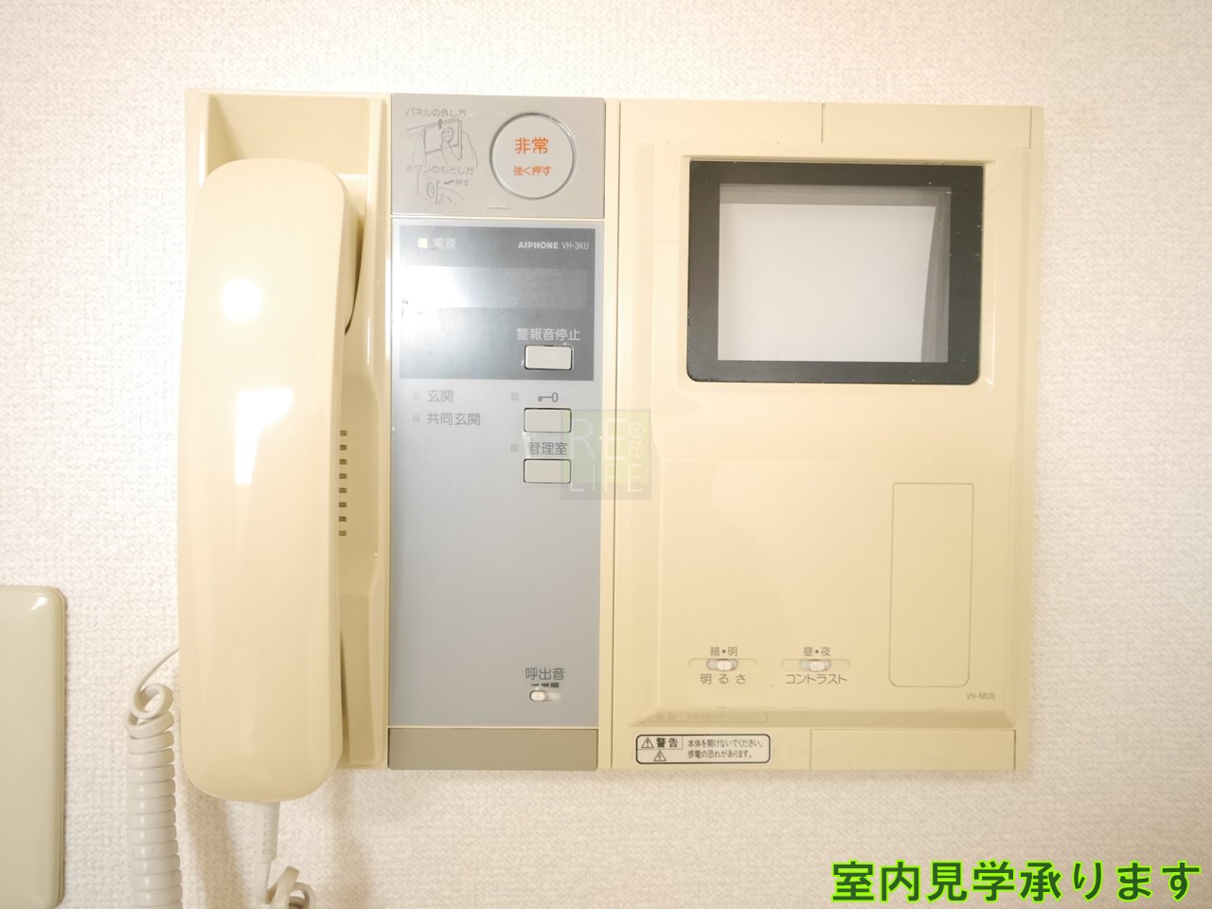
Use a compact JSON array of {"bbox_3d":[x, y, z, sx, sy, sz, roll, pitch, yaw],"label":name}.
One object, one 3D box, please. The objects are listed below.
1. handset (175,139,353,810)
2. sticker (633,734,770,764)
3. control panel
[{"bbox_3d":[-0.107,0.006,0.319,0.047,0.203,0.048,0,-1,-2],"label":"handset"},{"bbox_3d":[0.033,0.101,0.338,0.047,0.011,0.001,0,2,-2],"label":"sticker"},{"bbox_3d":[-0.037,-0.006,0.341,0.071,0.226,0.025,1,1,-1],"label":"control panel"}]

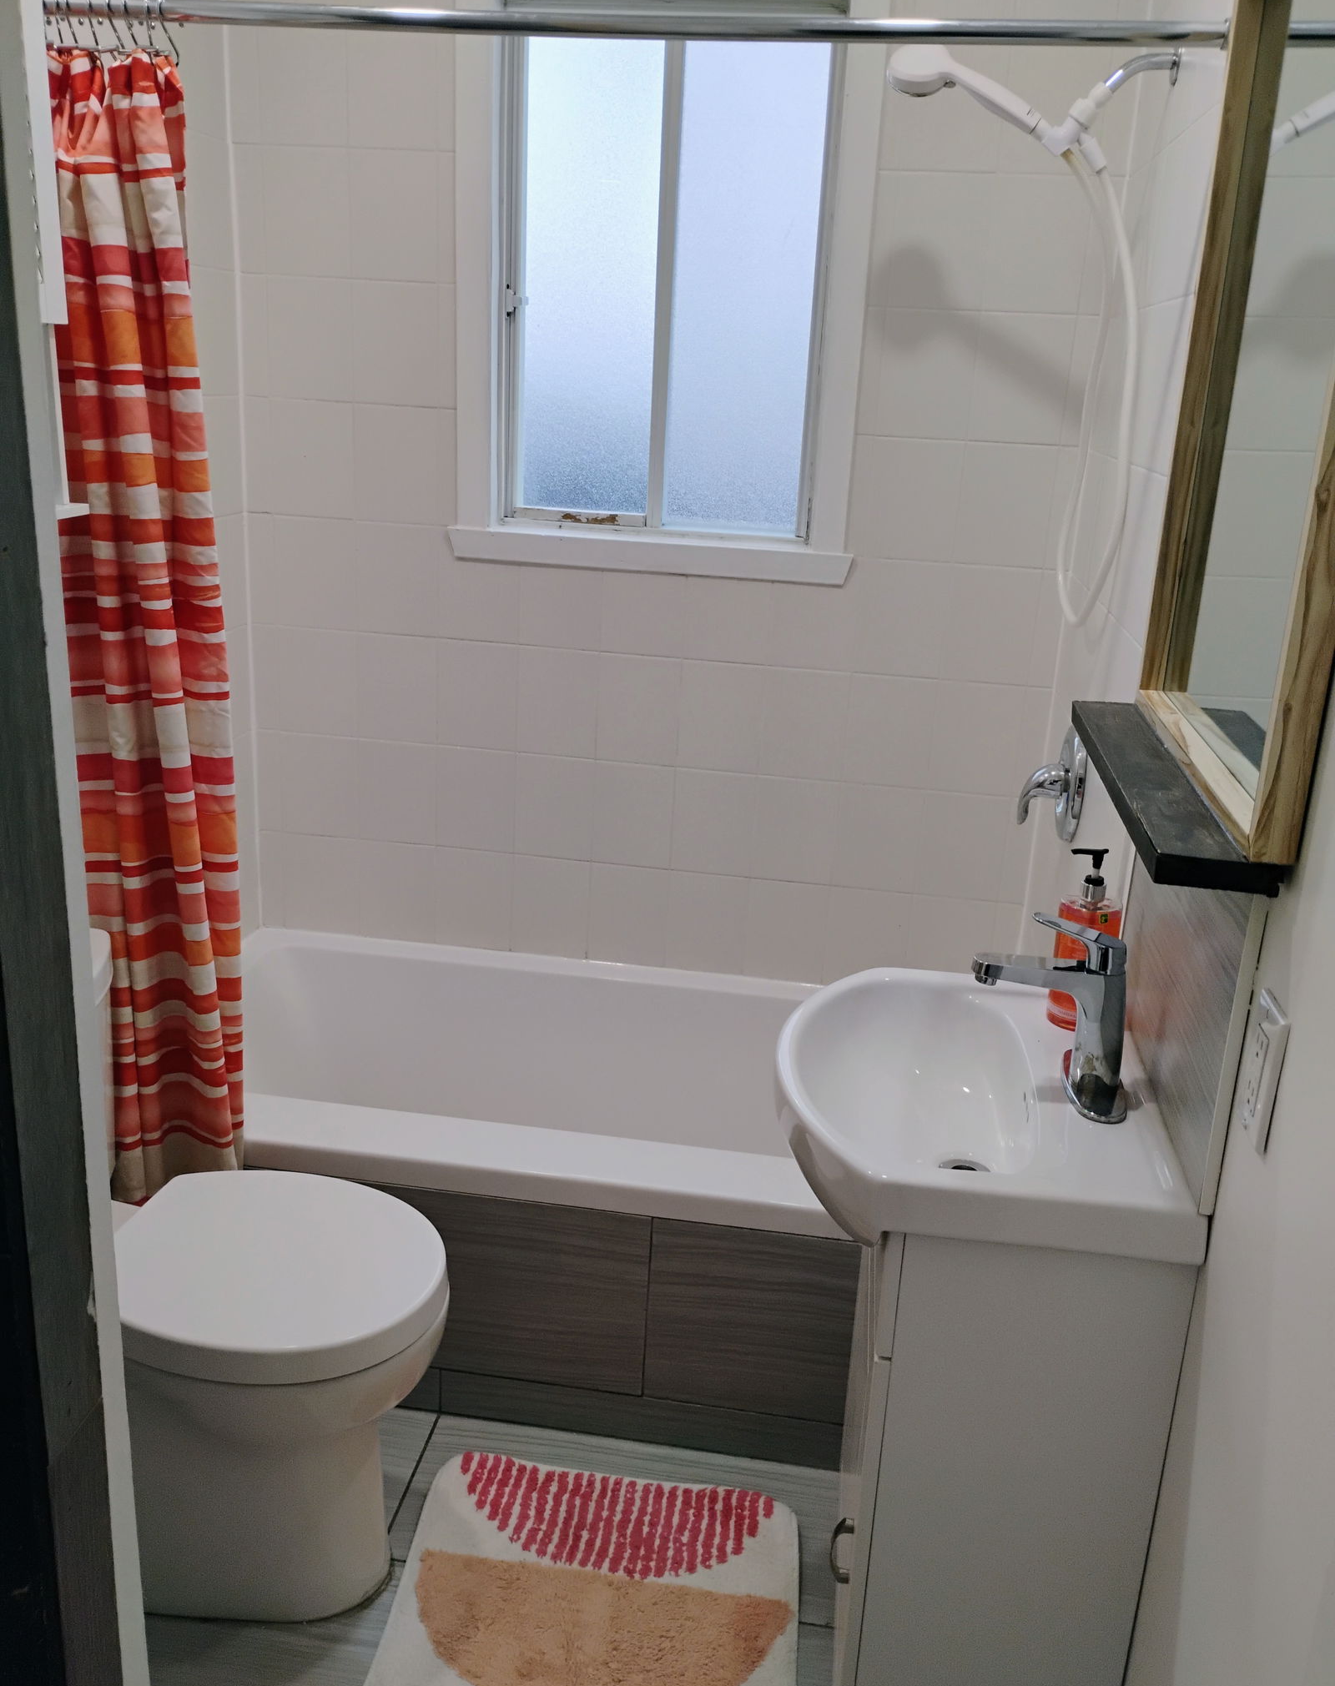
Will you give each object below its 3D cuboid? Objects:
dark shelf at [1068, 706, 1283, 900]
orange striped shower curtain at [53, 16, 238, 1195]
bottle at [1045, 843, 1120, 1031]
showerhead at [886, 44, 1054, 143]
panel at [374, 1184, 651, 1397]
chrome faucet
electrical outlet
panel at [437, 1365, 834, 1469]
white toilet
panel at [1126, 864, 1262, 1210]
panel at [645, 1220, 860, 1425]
[{"bbox_3d":[0.498,-0.068,1.475,0.101,0.026,0.645,5,17,7],"label":"dark shelf"},{"bbox_3d":[-0.718,-0.088,1.941,0.270,1.780,0.200,5,17,7],"label":"orange striped shower curtain"},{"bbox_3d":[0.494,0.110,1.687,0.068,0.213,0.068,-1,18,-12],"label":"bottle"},{"bbox_3d":[0.410,-1.021,1.950,0.228,0.078,0.085,35,19,-3],"label":"showerhead"},{"bbox_3d":[-0.310,0.639,2.091,0.569,0.298,0.014,5,17,7],"label":"panel"},{"bbox_3d":[0.406,0.165,1.521,0.170,0.193,0.160,5,17,7],"label":"chrome faucet"},{"bbox_3d":[0.483,0.187,1.161,0.011,0.118,0.076,5,17,7],"label":"electrical outlet"},{"bbox_3d":[-0.043,0.843,2.112,0.601,0.078,0.014,5,17,7],"label":"panel"},{"bbox_3d":[-0.617,0.545,1.812,0.685,0.770,0.370,5,17,7],"label":"white toilet"},{"bbox_3d":[0.528,0.122,1.489,0.013,0.302,0.520,5,17,7],"label":"panel"},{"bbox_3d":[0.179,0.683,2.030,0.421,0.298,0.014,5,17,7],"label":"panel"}]

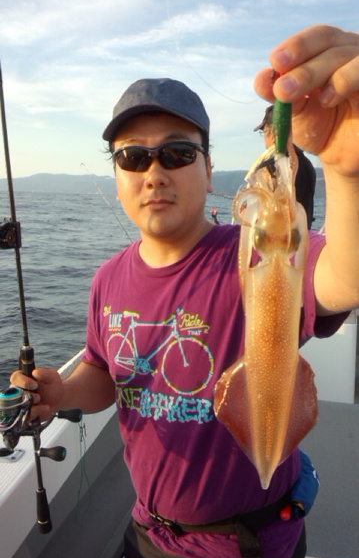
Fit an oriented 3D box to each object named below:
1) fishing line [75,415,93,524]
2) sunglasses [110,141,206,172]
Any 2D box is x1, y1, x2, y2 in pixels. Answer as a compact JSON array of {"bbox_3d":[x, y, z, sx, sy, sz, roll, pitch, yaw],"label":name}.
[{"bbox_3d":[-0.150,0.300,0.745,0.027,0.180,0.020,1,10,0],"label":"fishing line"},{"bbox_3d":[-0.021,-0.190,0.775,0.145,0.046,0.140,-4,3,13],"label":"sunglasses"}]

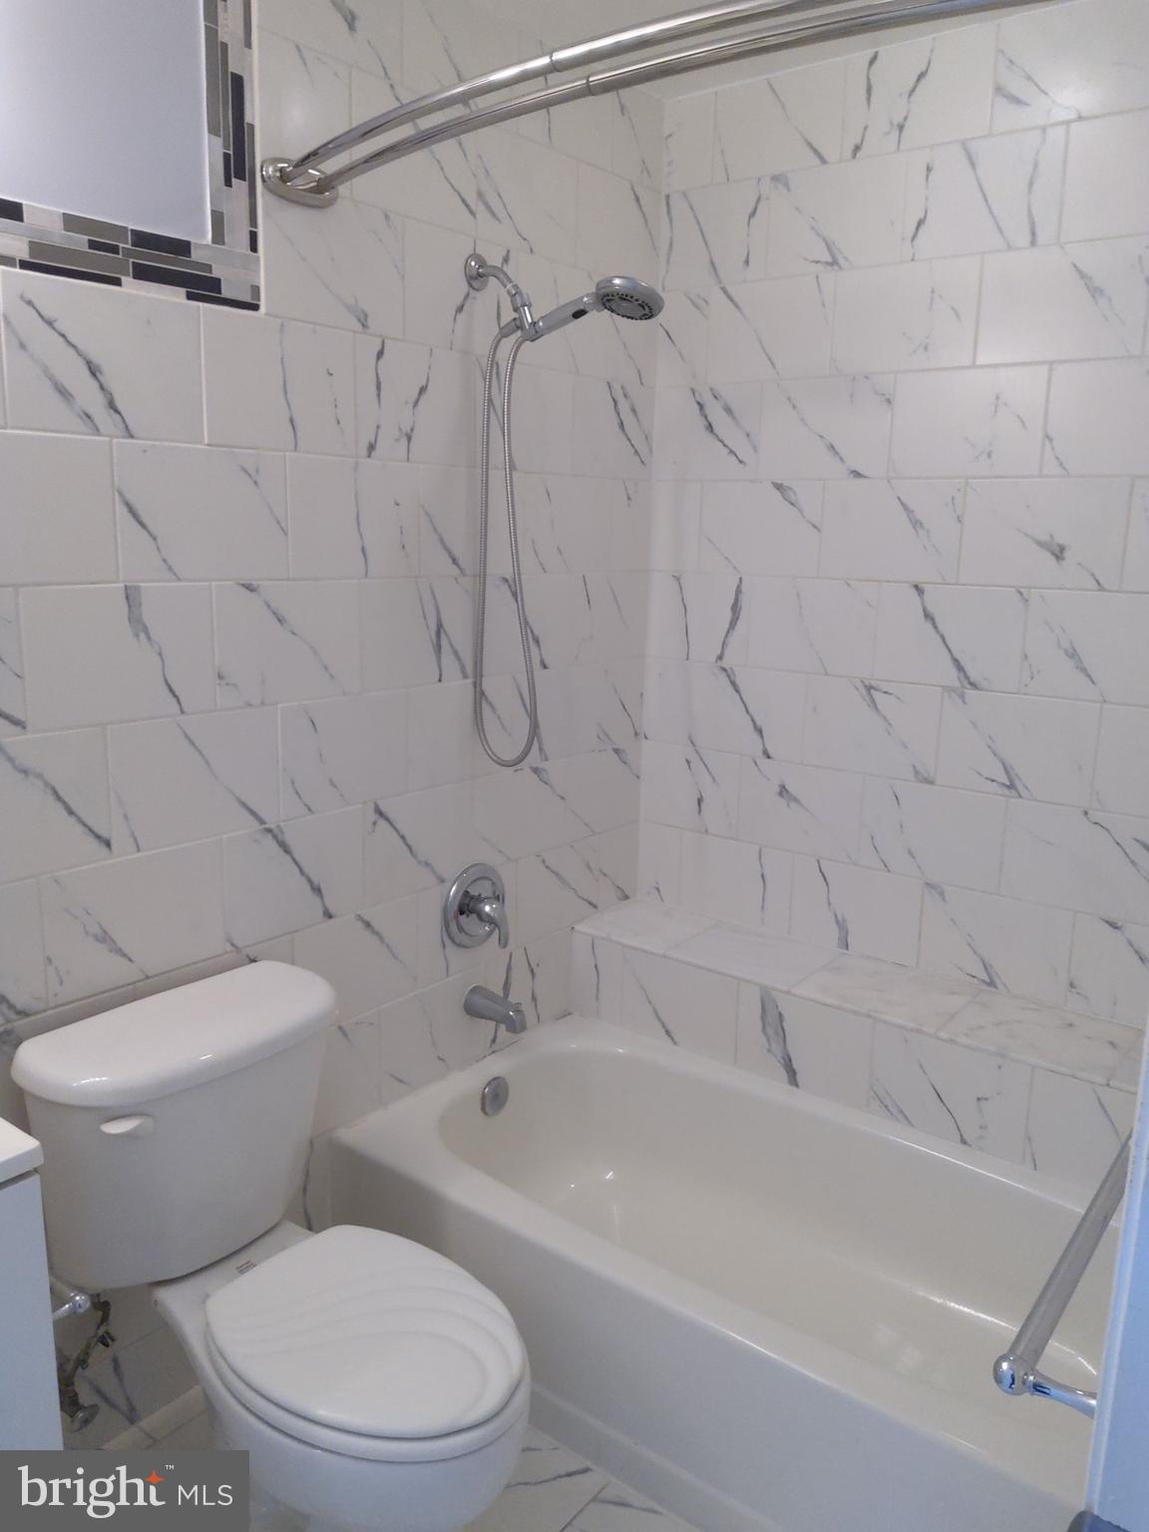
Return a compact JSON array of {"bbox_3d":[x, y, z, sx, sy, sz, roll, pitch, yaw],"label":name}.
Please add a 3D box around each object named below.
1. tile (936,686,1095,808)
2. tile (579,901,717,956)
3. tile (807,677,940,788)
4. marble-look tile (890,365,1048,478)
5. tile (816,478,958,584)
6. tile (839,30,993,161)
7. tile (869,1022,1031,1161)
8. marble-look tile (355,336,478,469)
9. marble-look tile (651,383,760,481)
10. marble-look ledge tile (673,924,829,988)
[{"bbox_3d":[0.866,-0.041,2.256,0.300,0.200,0.010,10,15,37],"label":"tile"},{"bbox_3d":[0.175,0.383,2.732,0.241,0.010,0.268,10,15,37],"label":"tile"},{"bbox_3d":[0.626,-0.083,2.428,0.299,0.201,0.010,10,15,37],"label":"tile"},{"bbox_3d":[0.760,-0.662,2.225,0.300,0.200,0.010,10,15,37],"label":"marble-look tile"},{"bbox_3d":[0.646,-0.479,2.350,0.300,0.200,0.010,10,15,37],"label":"tile"},{"bbox_3d":[0.657,-1.272,2.189,0.299,0.184,0.010,10,15,37],"label":"tile"},{"bbox_3d":[0.697,0.607,2.150,0.294,0.195,0.010,10,15,37],"label":"tile"},{"bbox_3d":[-0.282,-0.657,2.092,0.010,0.203,0.301,10,15,37],"label":"marble-look tile"},{"bbox_3d":[0.297,-0.745,2.574,0.269,0.202,0.010,10,15,37],"label":"marble-look tile"},{"bbox_3d":[0.394,0.421,2.545,0.302,0.010,0.256,10,15,37],"label":"marble-look ledge tile"}]

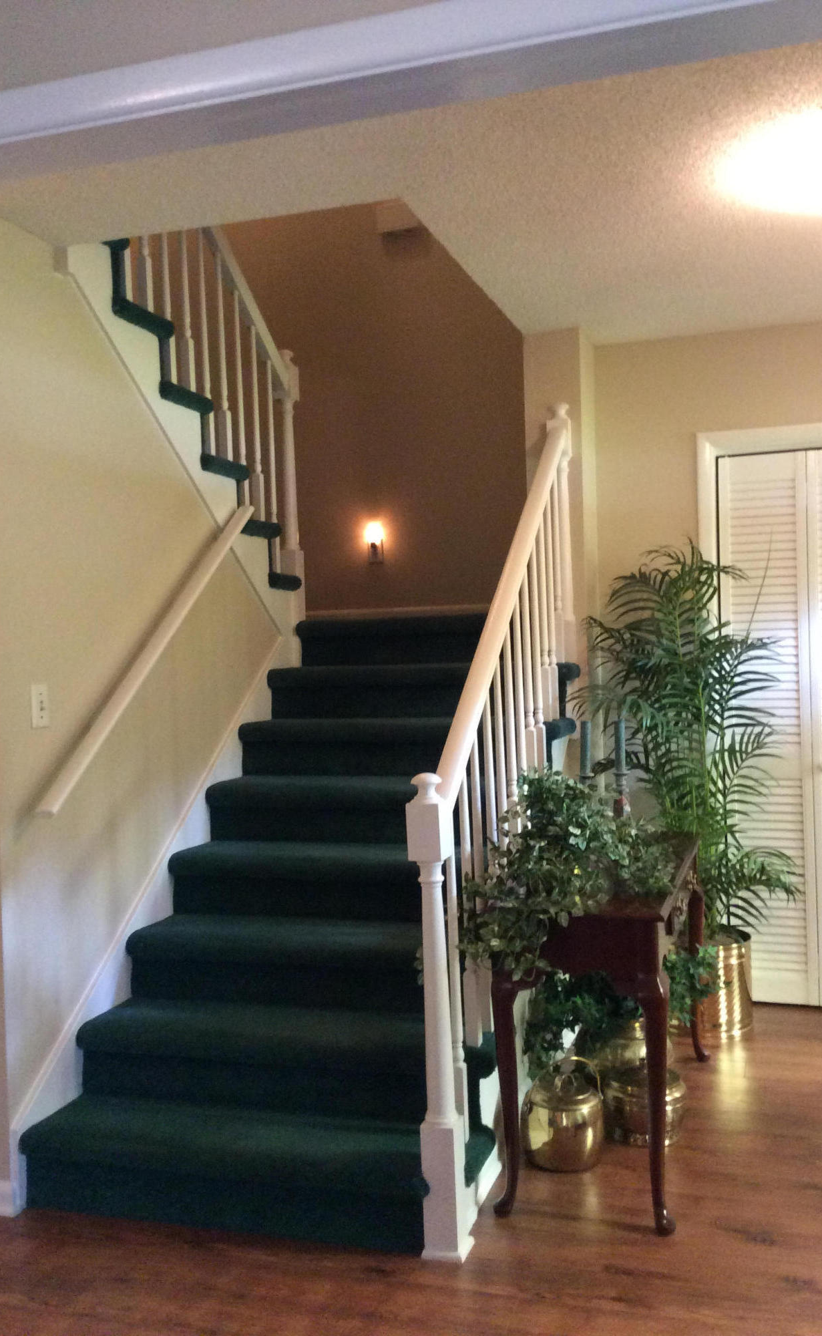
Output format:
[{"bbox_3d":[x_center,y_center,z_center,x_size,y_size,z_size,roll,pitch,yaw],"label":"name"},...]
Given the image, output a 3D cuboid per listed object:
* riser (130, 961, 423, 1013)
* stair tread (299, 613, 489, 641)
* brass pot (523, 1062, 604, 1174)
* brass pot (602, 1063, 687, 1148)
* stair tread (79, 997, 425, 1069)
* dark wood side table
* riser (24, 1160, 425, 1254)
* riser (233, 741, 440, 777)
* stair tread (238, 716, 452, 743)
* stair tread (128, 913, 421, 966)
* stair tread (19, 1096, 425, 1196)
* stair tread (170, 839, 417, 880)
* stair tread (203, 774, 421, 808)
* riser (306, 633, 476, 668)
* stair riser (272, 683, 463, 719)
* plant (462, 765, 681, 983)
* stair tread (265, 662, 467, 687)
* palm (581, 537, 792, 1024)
[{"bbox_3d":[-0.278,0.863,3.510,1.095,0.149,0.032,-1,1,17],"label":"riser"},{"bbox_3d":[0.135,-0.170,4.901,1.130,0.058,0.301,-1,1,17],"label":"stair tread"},{"bbox_3d":[0.395,1.157,3.335,0.216,0.260,0.214,-1,1,17],"label":"brass pot"},{"bbox_3d":[0.640,1.189,3.479,0.234,0.158,0.230,-1,1,17],"label":"brass pot"},{"bbox_3d":[-0.306,0.971,3.350,1.130,0.058,0.301,-1,1,17],"label":"stair tread"},{"bbox_3d":[0.564,0.914,3.529,0.427,0.710,1.275,-1,1,17],"label":"dark wood side table"},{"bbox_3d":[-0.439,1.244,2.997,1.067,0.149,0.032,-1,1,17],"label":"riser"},{"bbox_3d":[-0.060,0.300,4.245,1.080,0.127,0.030,-1,1,17],"label":"riser"},{"bbox_3d":[-0.012,0.210,4.384,1.130,0.058,0.301,-1,1,17],"label":"stair tread"},{"bbox_3d":[-0.238,0.772,3.576,1.100,0.055,0.301,-1,1,17],"label":"stair tread"},{"bbox_3d":[-0.382,1.149,3.063,1.100,0.055,0.301,-1,1,17],"label":"stair tread"},{"bbox_3d":[-0.159,0.590,3.867,1.130,0.058,0.301,-1,1,17],"label":"stair tread"},{"bbox_3d":[-0.086,0.400,4.125,1.130,0.058,0.301,-1,1,17],"label":"stair tread"},{"bbox_3d":[0.085,-0.077,4.759,1.080,0.127,0.030,-1,1,17],"label":"riser"},{"bbox_3d":[0.013,0.112,4.502,1.080,0.127,0.030,-1,1,17],"label":"stair riser"},{"bbox_3d":[0.380,0.482,3.073,0.510,0.457,0.510,-1,1,17],"label":"plant"},{"bbox_3d":[0.061,0.020,4.642,1.130,0.058,0.301,-1,1,17],"label":"stair tread"},{"bbox_3d":[0.926,0.420,4.340,0.730,1.650,0.630,-1,1,17],"label":"palm"}]

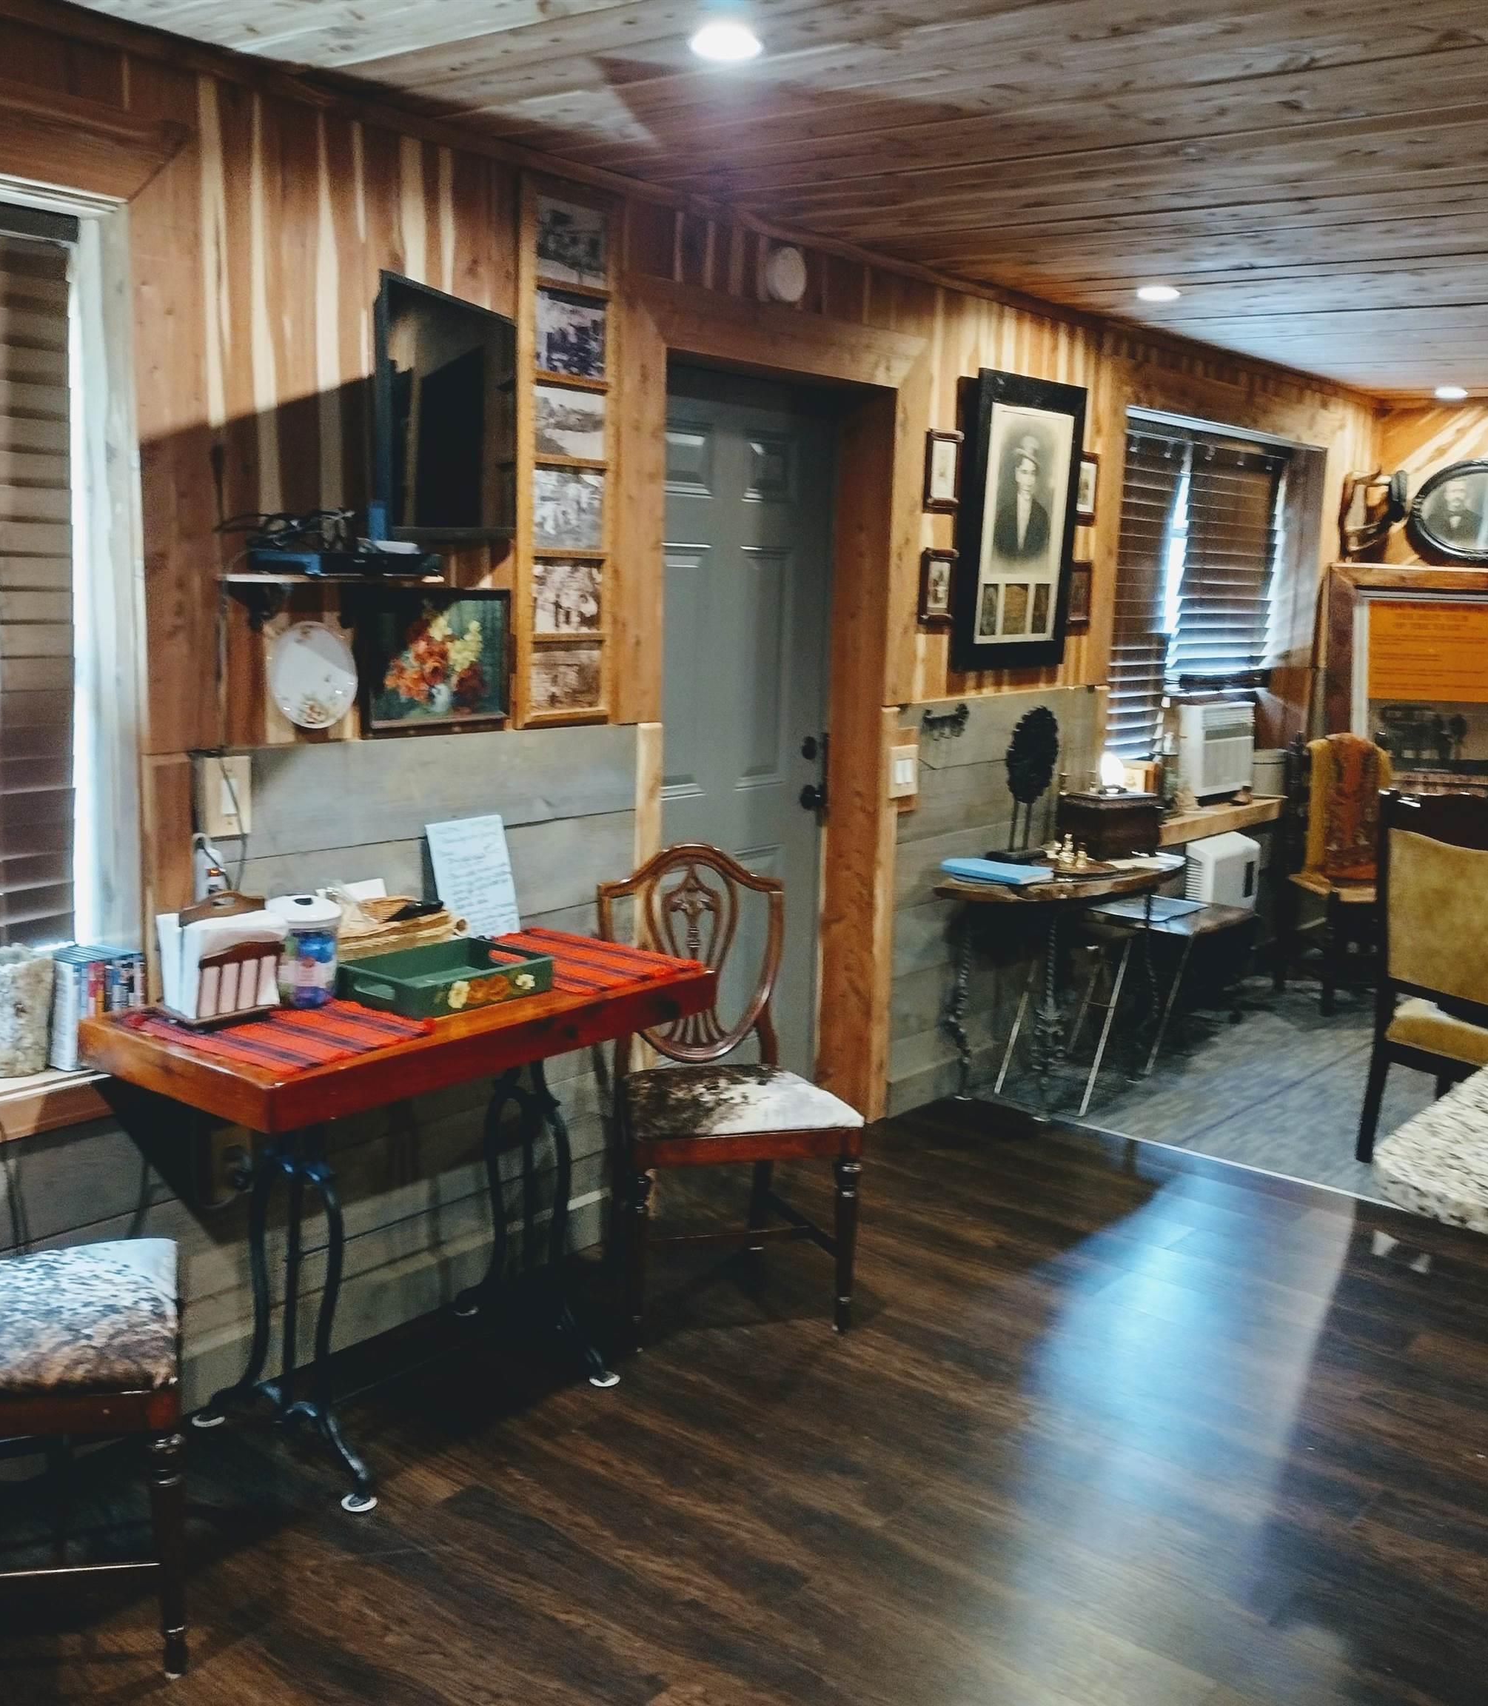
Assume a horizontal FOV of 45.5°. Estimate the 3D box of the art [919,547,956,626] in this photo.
[{"bbox_3d":[0.536,-0.731,4.903,0.030,0.200,0.168,9,12,37],"label":"art"}]

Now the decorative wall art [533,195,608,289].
[{"bbox_3d":[-0.347,-1.249,3.641,0.020,0.160,0.205,9,12,37],"label":"decorative wall art"}]

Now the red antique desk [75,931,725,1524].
[{"bbox_3d":[-0.605,0.648,3.259,0.547,0.787,1.045,9,12,37],"label":"red antique desk"}]

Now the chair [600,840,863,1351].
[{"bbox_3d":[-0.060,0.495,3.812,0.490,0.960,0.535,-1,10,-18],"label":"chair"}]

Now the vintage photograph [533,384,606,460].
[{"bbox_3d":[-0.365,-0.895,3.707,0.018,0.143,0.216,9,12,37],"label":"vintage photograph"}]

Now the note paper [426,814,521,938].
[{"bbox_3d":[-0.547,0.056,3.626,0.012,0.255,0.205,-2,11,39],"label":"note paper"}]

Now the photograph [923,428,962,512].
[{"bbox_3d":[0.547,-1.041,4.850,0.030,0.197,0.165,9,12,37],"label":"photograph"}]

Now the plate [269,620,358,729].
[{"bbox_3d":[-0.785,-0.325,3.257,0.025,0.205,0.207,9,12,37],"label":"plate"}]

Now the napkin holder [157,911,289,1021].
[{"bbox_3d":[-0.904,0.178,3.047,0.140,0.200,0.178,9,12,34],"label":"napkin holder"}]

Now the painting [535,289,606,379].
[{"bbox_3d":[-0.359,-1.071,3.677,0.018,0.159,0.210,9,12,37],"label":"painting"}]

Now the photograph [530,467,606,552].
[{"bbox_3d":[-0.371,-0.720,3.737,0.018,0.163,0.214,9,12,37],"label":"photograph"}]

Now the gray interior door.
[{"bbox_3d":[-0.080,-0.180,4.600,0.050,2.000,0.920,9,12,37],"label":"gray interior door"}]

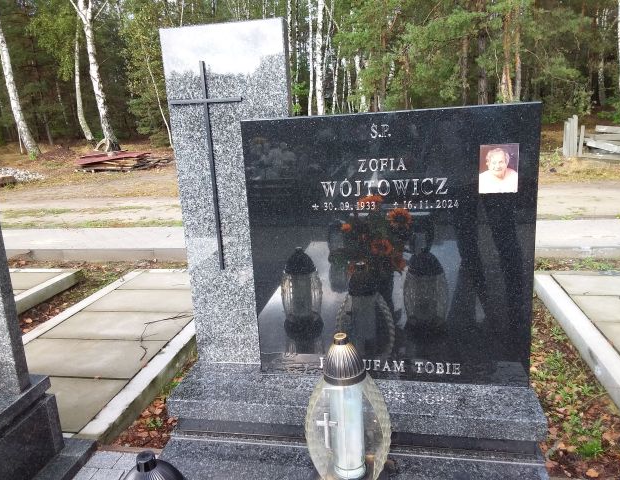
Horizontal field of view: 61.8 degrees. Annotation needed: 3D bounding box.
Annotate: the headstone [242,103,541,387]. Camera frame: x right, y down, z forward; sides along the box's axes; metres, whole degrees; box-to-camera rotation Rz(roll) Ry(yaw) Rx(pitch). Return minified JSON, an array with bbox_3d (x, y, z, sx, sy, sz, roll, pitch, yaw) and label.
[{"bbox_3d":[0.207,0.029,1.413,0.750,0.731,0.060,0,12,13],"label":"headstone"}]

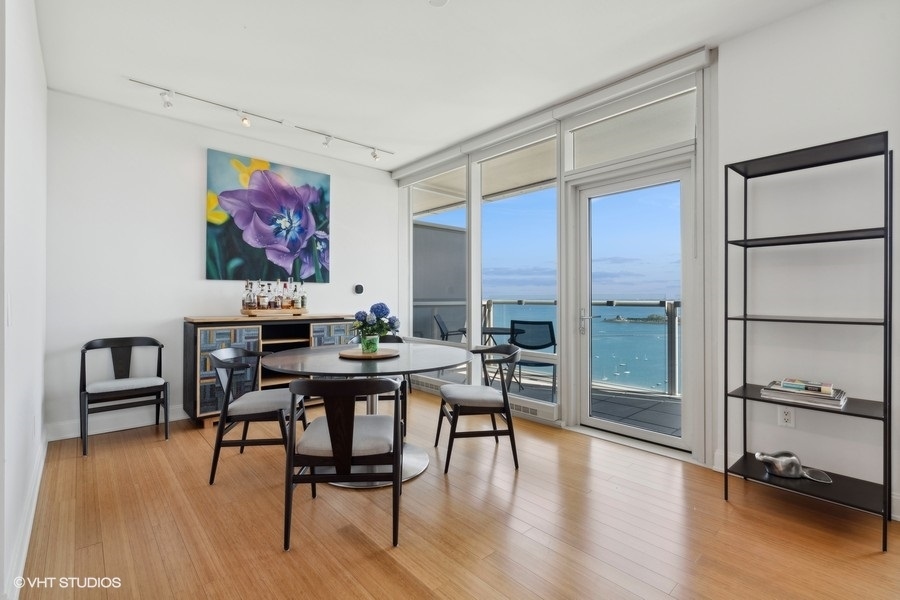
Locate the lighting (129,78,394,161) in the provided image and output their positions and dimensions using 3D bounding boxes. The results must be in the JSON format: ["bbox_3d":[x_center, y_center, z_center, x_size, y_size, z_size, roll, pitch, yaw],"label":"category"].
[{"bbox_3d":[-1.536,-1.590,3.794,2.352,0.123,0.112,0,0,-43],"label":"lighting"}]

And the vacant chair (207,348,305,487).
[{"bbox_3d":[-1.254,0.705,2.625,0.550,0.770,0.515,0,0,-7],"label":"vacant chair"}]

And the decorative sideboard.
[{"bbox_3d":[-1.733,0.632,4.068,1.534,0.934,0.448,0,0,-43],"label":"decorative sideboard"}]

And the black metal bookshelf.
[{"bbox_3d":[1.871,0.182,2.119,0.409,1.854,0.610,0,0,-43],"label":"black metal bookshelf"}]

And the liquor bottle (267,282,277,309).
[{"bbox_3d":[-1.792,-0.042,4.015,0.085,0.262,0.080,0,0,-43],"label":"liquor bottle"}]

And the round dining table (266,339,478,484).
[{"bbox_3d":[-0.505,0.728,2.667,1.380,0.725,1.380,0,0,0],"label":"round dining table"}]

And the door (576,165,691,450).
[{"bbox_3d":[1.458,0.073,3.203,0.062,2.066,0.879,0,0,-43],"label":"door"}]

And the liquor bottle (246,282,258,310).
[{"bbox_3d":[-1.911,-0.041,3.860,0.100,0.280,0.090,0,0,-43],"label":"liquor bottle"}]

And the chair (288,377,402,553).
[{"bbox_3d":[-0.501,0.738,2.020,0.513,0.750,0.521,0,0,-3],"label":"chair"}]

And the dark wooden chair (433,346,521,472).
[{"bbox_3d":[0.208,0.705,2.784,0.550,0.770,0.515,0,0,-8],"label":"dark wooden chair"}]

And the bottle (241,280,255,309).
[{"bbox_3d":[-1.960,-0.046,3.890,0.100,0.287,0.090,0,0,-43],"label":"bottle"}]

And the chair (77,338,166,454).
[{"bbox_3d":[-2.566,0.705,3.147,0.515,0.770,0.540,0,0,-42],"label":"chair"}]

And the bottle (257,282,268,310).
[{"bbox_3d":[-1.806,-0.029,3.858,0.100,0.260,0.100,0,0,-40],"label":"bottle"}]

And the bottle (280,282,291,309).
[{"bbox_3d":[-1.644,-0.038,4.022,0.098,0.266,0.098,0,0,-40],"label":"bottle"}]

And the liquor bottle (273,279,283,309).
[{"bbox_3d":[-1.711,-0.057,3.980,0.088,0.303,0.088,0,0,-40],"label":"liquor bottle"}]

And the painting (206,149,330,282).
[{"bbox_3d":[-1.810,-0.793,4.112,1.205,1.215,0.040,0,0,-40],"label":"painting"}]

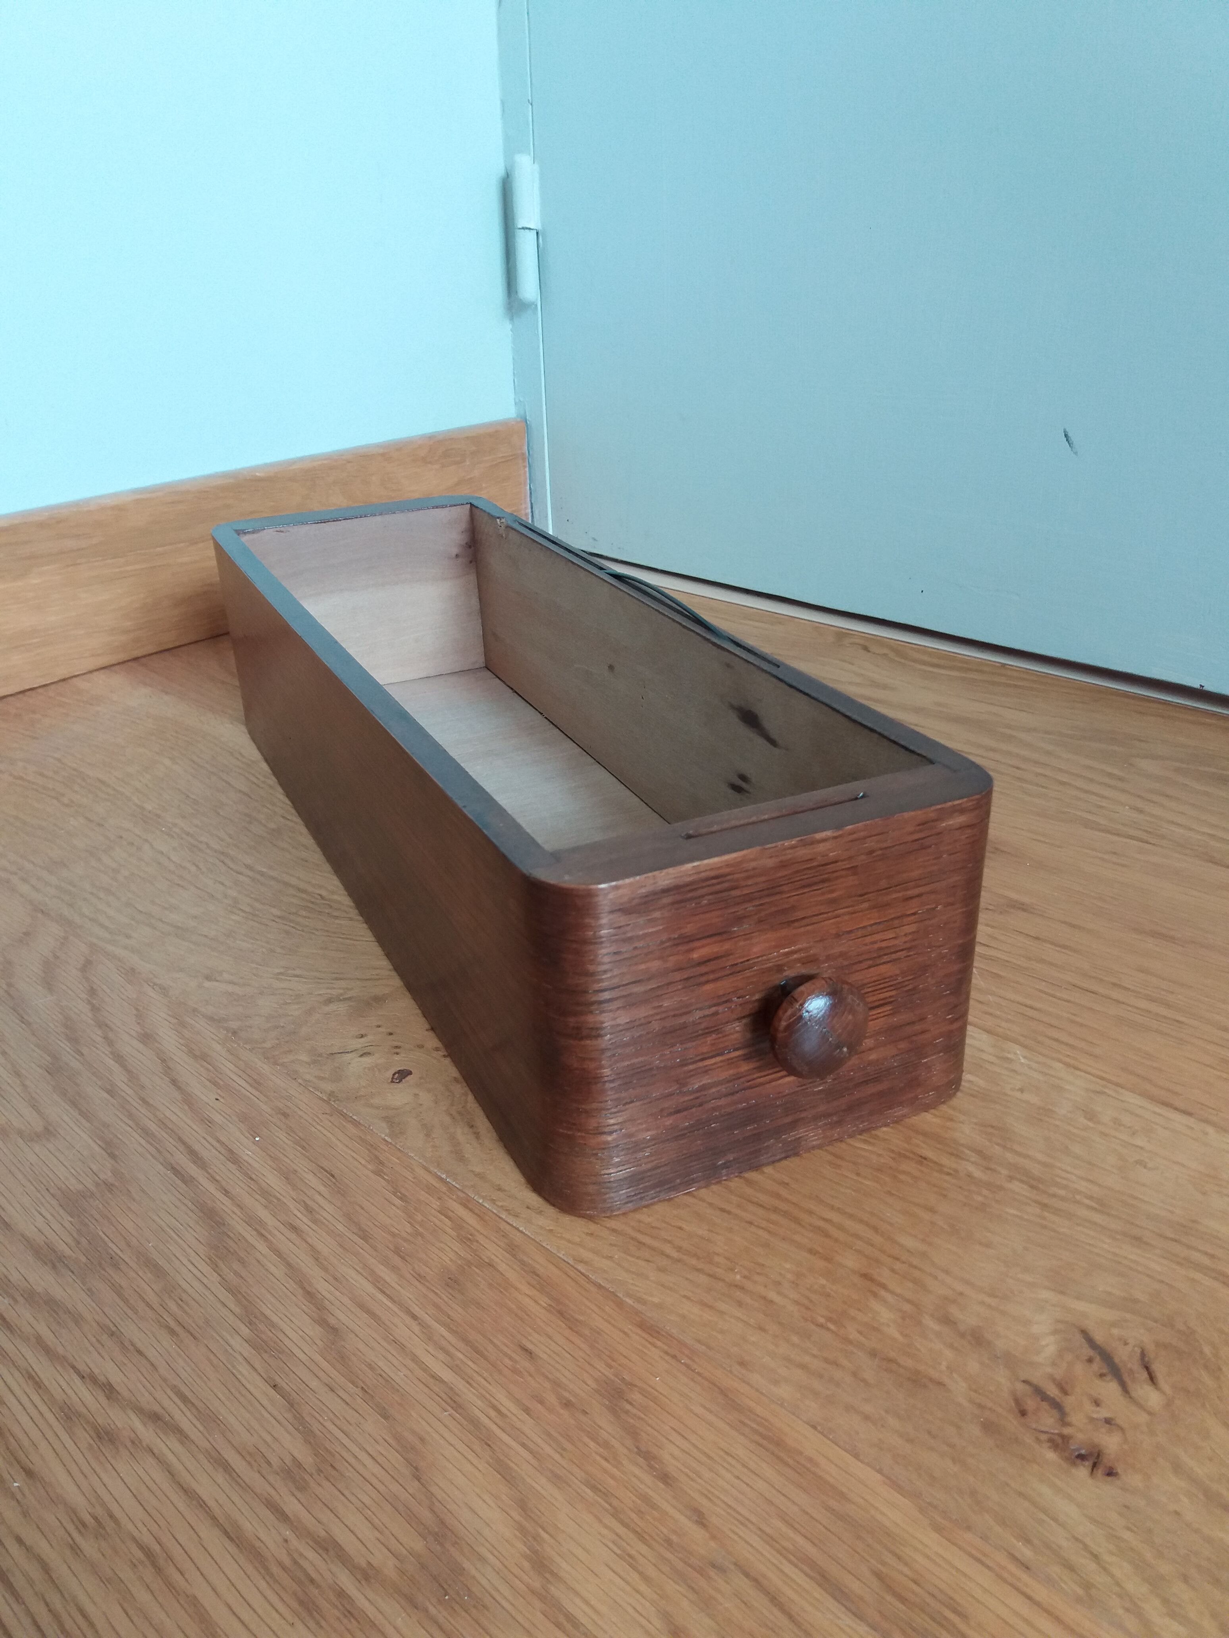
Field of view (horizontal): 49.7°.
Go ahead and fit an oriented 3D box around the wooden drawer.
[{"bbox_3d":[-0.039,-0.028,0.497,0.133,0.096,0.435,-13,28,-22],"label":"wooden drawer"}]

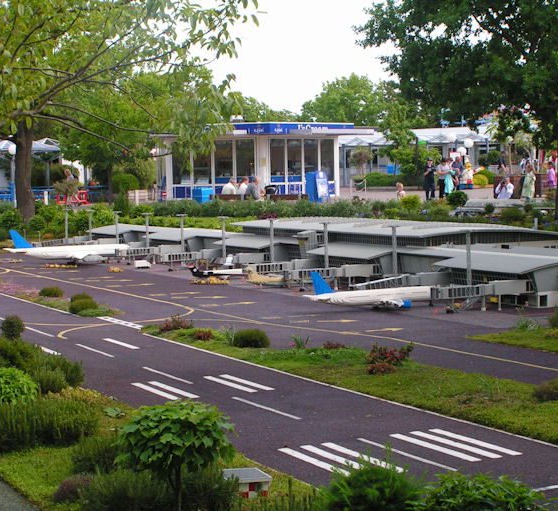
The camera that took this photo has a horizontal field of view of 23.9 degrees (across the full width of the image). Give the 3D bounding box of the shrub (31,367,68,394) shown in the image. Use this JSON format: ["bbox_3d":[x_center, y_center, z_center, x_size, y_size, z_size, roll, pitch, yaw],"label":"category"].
[{"bbox_3d":[-1.730,0.943,9.950,0.290,0.220,0.280,-1,4,0],"label":"shrub"}]

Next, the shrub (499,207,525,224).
[{"bbox_3d":[5.817,-1.000,33.015,0.620,0.430,0.600,-1,4,0],"label":"shrub"}]

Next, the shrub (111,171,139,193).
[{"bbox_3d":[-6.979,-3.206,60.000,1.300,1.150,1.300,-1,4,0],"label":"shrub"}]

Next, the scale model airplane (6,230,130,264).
[{"bbox_3d":[-3.715,-0.159,23.373,2.270,0.620,1.950,-3,4,-25],"label":"scale model airplane"}]

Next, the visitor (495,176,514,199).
[{"bbox_3d":[7.428,-2.078,43.470,0.600,1.040,0.600,0,4,14],"label":"visitor"}]

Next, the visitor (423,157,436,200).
[{"bbox_3d":[6.159,-3.130,54.000,0.560,1.730,0.420,-1,4,7],"label":"visitor"}]

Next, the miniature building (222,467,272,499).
[{"bbox_3d":[-0.157,1.136,6.589,0.205,0.110,0.210,-3,4,-21],"label":"miniature building"}]

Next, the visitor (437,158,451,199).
[{"bbox_3d":[6.856,-3.188,55.000,0.500,1.660,0.480,-5,5,-41],"label":"visitor"}]

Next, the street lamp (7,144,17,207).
[{"bbox_3d":[-10.682,-3.101,52.894,0.400,2.700,0.400,-1,4,0],"label":"street lamp"}]

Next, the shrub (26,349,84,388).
[{"bbox_3d":[-1.703,0.853,10.056,0.420,0.290,0.400,-1,4,0],"label":"shrub"}]

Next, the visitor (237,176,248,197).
[{"bbox_3d":[-1.254,-2.140,45.957,0.500,1.250,0.700,1,5,37],"label":"visitor"}]

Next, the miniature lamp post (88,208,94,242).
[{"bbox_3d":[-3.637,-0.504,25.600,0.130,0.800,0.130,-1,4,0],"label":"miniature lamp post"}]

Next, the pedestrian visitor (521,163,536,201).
[{"bbox_3d":[9.170,-2.683,48.500,0.500,1.500,0.440,-3,4,-24],"label":"pedestrian visitor"}]

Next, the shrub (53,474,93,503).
[{"bbox_3d":[-1.014,1.152,6.509,0.210,0.130,0.200,-1,4,0],"label":"shrub"}]

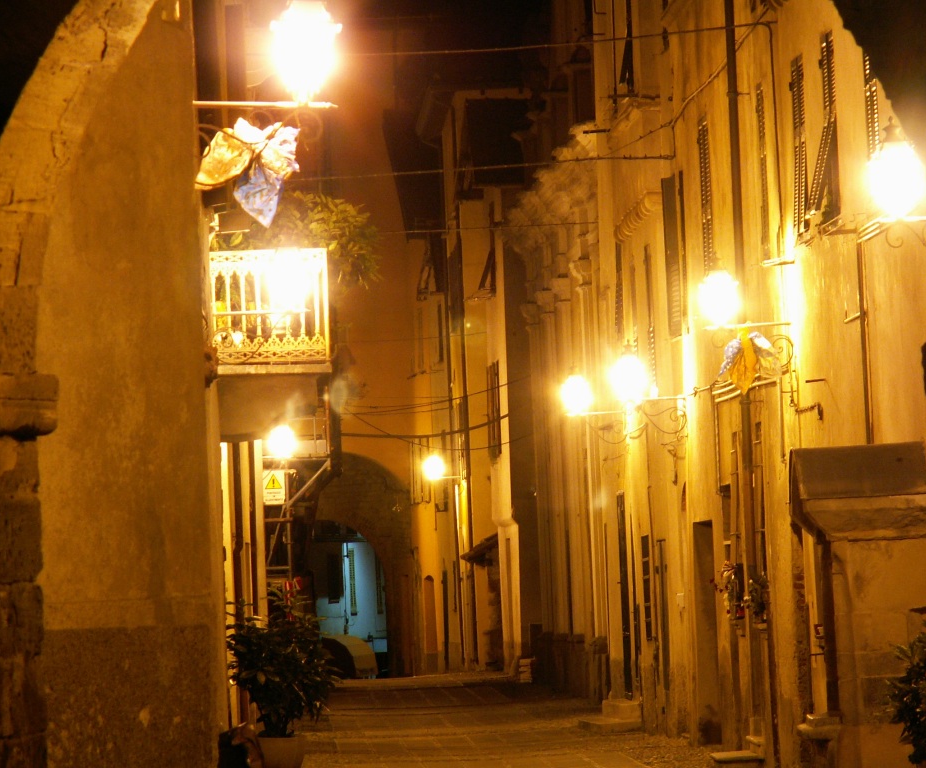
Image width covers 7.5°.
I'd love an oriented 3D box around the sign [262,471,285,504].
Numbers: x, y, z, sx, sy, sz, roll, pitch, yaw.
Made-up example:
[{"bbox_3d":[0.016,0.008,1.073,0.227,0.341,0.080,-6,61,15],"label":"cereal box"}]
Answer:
[{"bbox_3d":[-3.168,1.740,118.000,0.370,0.575,0.030,-2,-2,-2],"label":"sign"}]

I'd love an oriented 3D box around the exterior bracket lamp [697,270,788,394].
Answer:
[{"bbox_3d":[2.775,-0.547,69.400,0.900,1.280,0.400,-2,-2,-2],"label":"exterior bracket lamp"}]

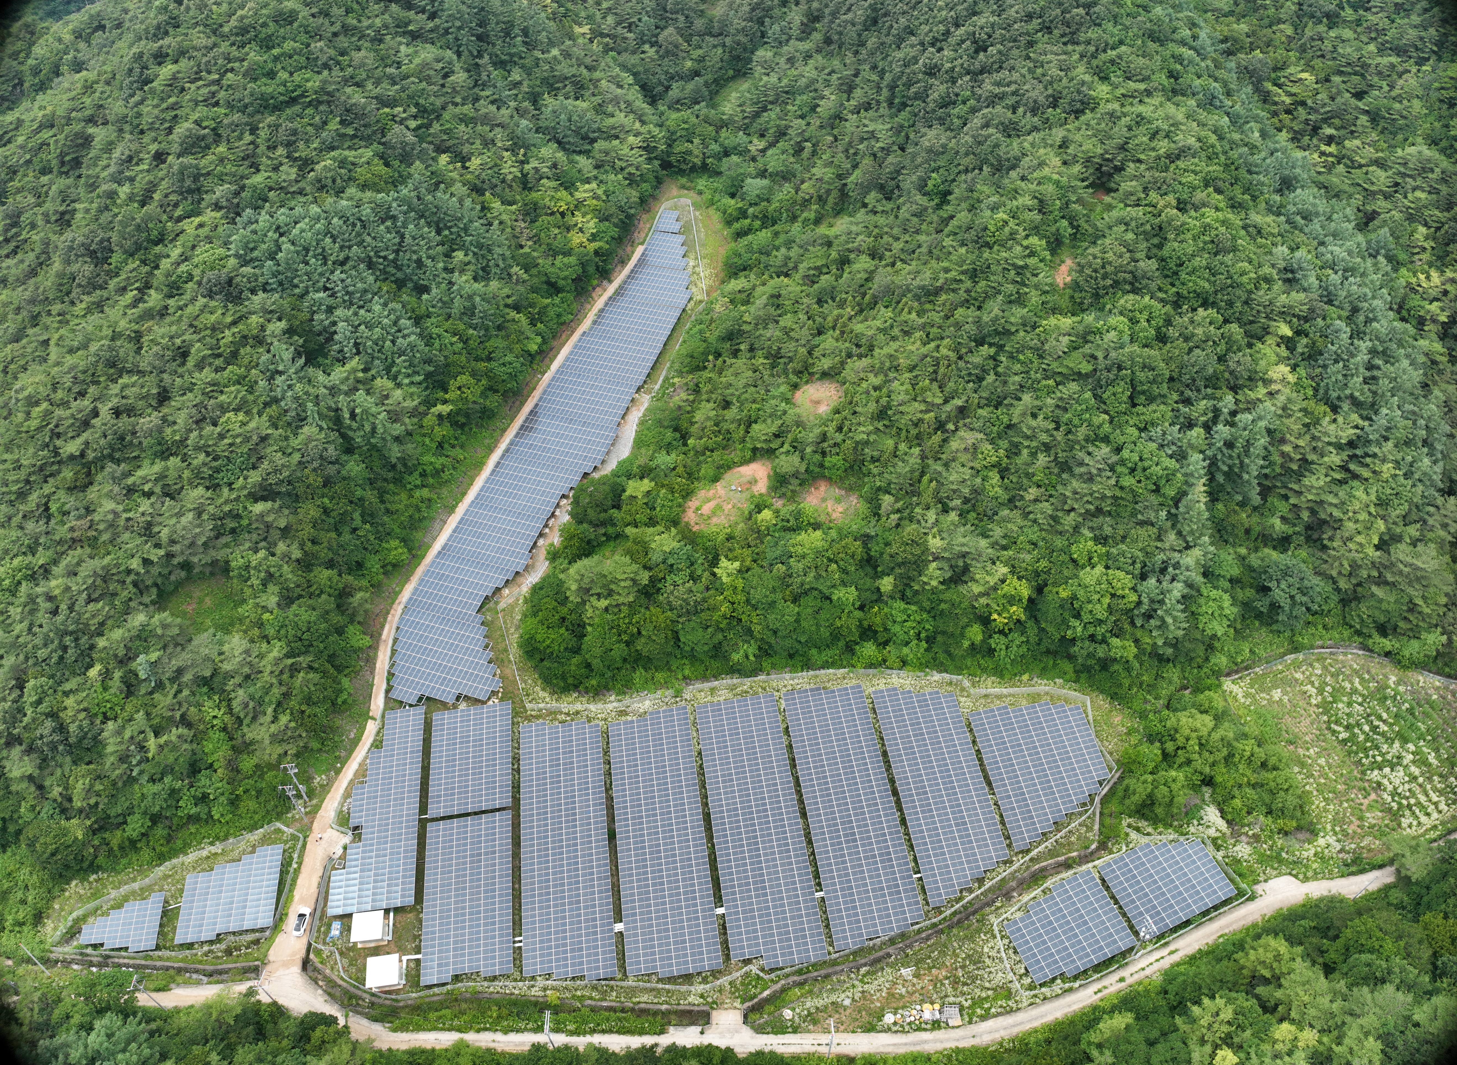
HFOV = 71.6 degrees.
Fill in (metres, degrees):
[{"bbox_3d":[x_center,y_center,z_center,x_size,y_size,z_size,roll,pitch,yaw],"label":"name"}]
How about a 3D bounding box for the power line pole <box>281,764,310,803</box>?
[{"bbox_3d":[-69.508,41.014,163.669,2.400,11.800,1.100,-5,45,-4],"label":"power line pole"}]

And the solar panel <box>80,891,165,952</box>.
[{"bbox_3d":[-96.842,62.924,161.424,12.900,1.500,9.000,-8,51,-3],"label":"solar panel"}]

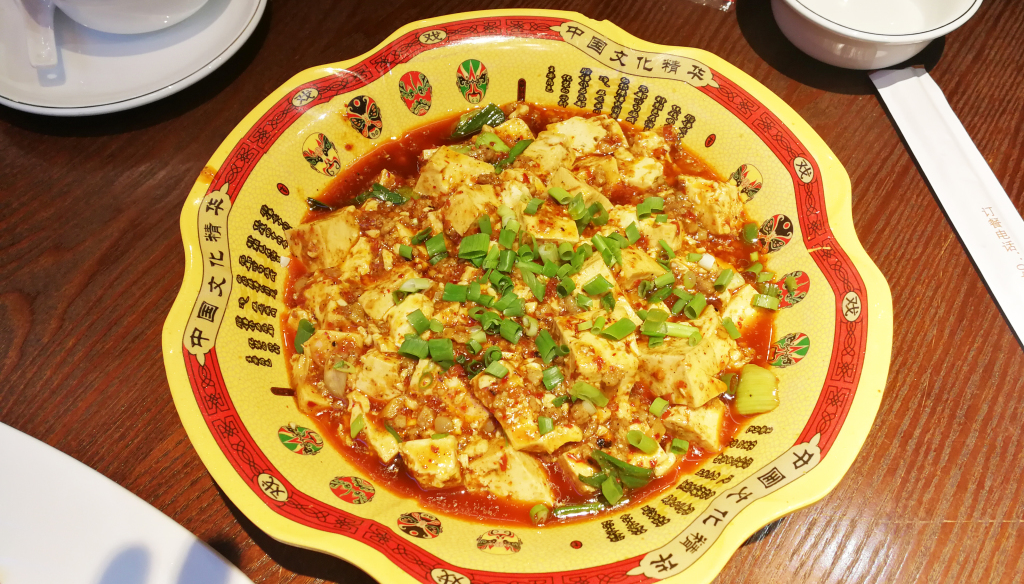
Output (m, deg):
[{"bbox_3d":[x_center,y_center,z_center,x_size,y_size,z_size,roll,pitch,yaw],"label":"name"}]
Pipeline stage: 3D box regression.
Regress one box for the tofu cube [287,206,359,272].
[{"bbox_3d":[-0.077,-0.023,0.335,0.018,0.019,0.022,12,30,33],"label":"tofu cube"}]

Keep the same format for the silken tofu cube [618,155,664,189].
[{"bbox_3d":[0.057,-0.053,0.354,0.018,0.014,0.014,0,64,0],"label":"silken tofu cube"}]

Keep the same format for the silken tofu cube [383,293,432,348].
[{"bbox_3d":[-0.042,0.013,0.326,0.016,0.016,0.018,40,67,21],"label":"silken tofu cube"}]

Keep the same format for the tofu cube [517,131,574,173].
[{"bbox_3d":[0.015,-0.057,0.351,0.016,0.016,0.017,25,72,23],"label":"tofu cube"}]

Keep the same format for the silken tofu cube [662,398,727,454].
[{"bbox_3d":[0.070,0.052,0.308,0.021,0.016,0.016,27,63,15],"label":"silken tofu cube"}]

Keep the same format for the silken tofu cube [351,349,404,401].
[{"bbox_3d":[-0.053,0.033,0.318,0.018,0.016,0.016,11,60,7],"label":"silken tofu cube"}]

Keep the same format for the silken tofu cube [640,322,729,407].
[{"bbox_3d":[0.064,0.028,0.299,0.019,0.022,0.020,-4,23,45],"label":"silken tofu cube"}]

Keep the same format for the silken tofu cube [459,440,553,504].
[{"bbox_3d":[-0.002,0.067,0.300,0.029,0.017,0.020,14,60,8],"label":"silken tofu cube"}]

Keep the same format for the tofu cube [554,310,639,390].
[{"bbox_3d":[0.033,0.025,0.317,0.025,0.020,0.024,-16,60,-9],"label":"tofu cube"}]

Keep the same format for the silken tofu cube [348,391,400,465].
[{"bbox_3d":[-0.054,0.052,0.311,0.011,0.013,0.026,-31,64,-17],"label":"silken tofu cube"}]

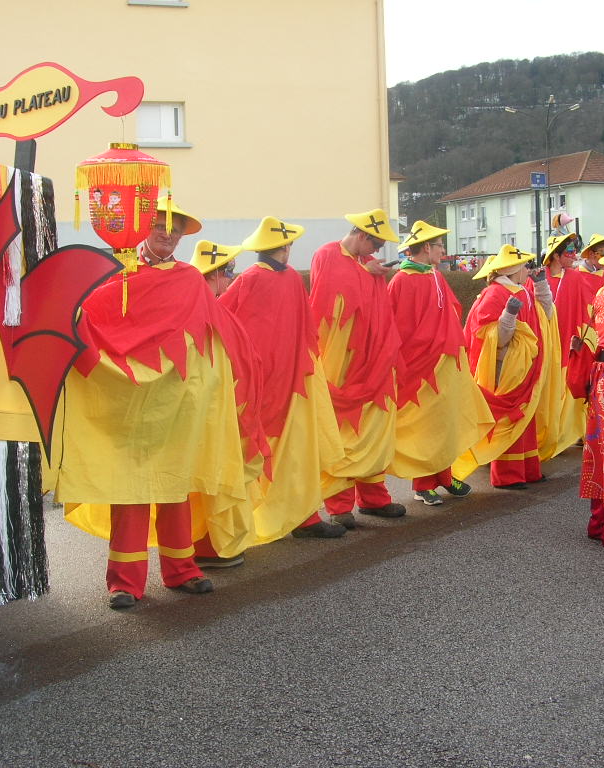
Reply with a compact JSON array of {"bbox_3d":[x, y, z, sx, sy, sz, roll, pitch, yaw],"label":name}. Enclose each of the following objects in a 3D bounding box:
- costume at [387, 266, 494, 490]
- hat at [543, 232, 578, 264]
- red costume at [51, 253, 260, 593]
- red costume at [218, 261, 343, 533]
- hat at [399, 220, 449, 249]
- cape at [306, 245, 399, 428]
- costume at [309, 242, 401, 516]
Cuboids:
[{"bbox_3d":[0.908,-0.023,6.790,0.660,1.450,0.600,-1,6,9],"label":"costume"},{"bbox_3d":[2.036,-1.139,8.362,0.360,0.140,0.360,-39,-10,-8],"label":"hat"},{"bbox_3d":[-0.670,0.193,4.770,0.880,1.500,0.600,-3,6,-14],"label":"red costume"},{"bbox_3d":[-0.120,0.096,5.759,0.550,1.470,0.620,-6,7,-36],"label":"red costume"},{"bbox_3d":[0.759,-0.954,6.520,0.350,0.140,0.350,-20,6,-9],"label":"hat"},{"bbox_3d":[0.309,-0.286,6.100,0.520,1.080,0.580,2,7,30],"label":"cape"},{"bbox_3d":[0.312,-0.039,6.160,0.520,1.610,0.580,2,7,30],"label":"costume"}]

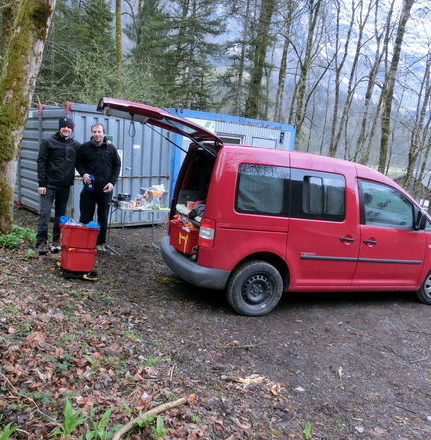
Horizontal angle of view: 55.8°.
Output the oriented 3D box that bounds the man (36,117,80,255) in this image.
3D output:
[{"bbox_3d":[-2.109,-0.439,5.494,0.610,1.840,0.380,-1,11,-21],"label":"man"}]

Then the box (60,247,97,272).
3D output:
[{"bbox_3d":[-1.640,0.479,4.870,0.430,0.270,0.370,3,11,-19],"label":"box"}]

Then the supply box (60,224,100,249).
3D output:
[{"bbox_3d":[-1.632,0.193,4.900,0.450,0.260,0.380,3,11,-19],"label":"supply box"}]

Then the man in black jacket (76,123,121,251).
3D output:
[{"bbox_3d":[-1.626,-0.436,5.673,0.590,1.790,0.370,0,10,-16],"label":"man in black jacket"}]

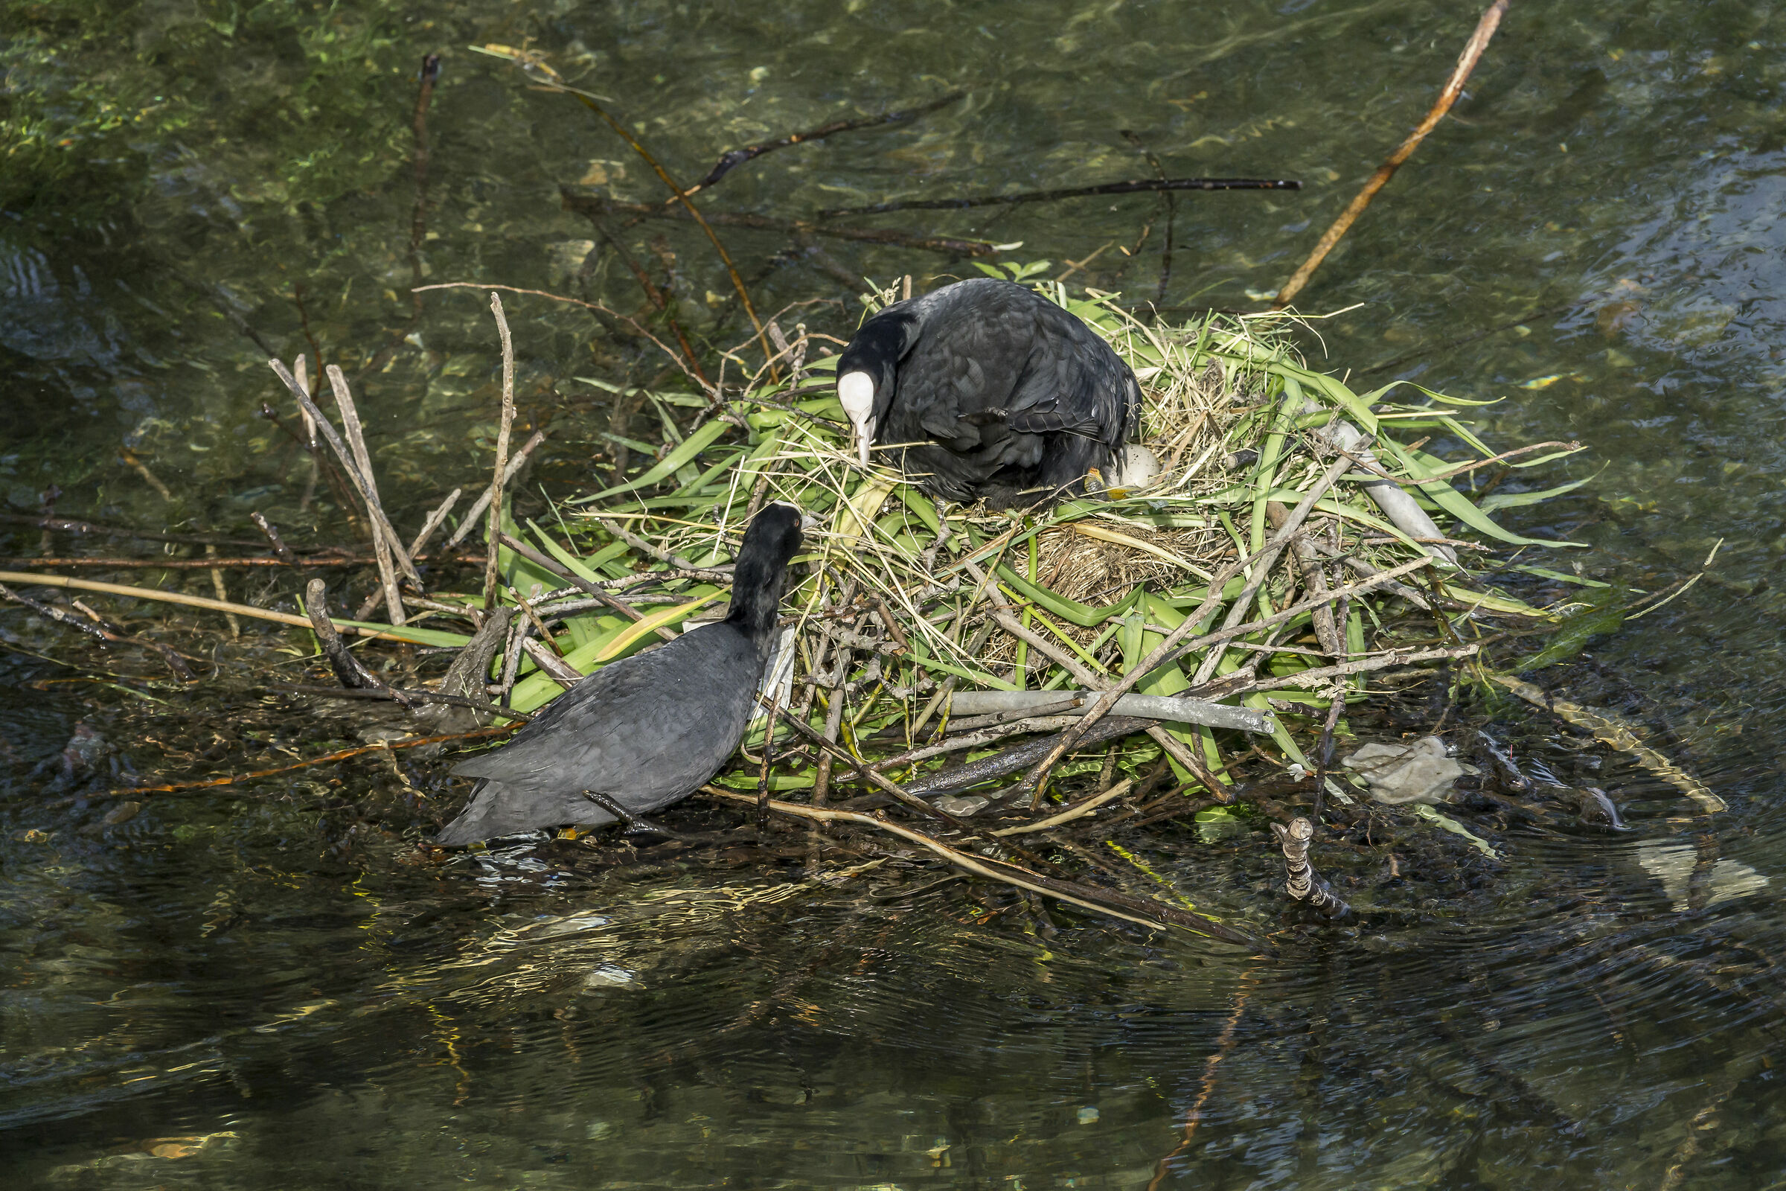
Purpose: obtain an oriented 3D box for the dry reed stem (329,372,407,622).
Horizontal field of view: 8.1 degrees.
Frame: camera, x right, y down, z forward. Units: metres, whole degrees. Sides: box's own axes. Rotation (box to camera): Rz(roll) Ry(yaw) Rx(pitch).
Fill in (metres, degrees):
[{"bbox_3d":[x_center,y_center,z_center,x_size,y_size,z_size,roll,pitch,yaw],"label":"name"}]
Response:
[{"bbox_3d":[-0.375,-0.070,9.003,0.014,0.208,0.011,-11,25,5],"label":"dry reed stem"}]

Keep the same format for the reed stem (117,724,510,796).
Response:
[{"bbox_3d":[-0.405,0.116,8.855,0.293,0.012,0.014,-9,26,-14],"label":"reed stem"}]

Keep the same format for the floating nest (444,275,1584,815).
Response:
[{"bbox_3d":[0.086,-0.051,9.000,0.800,0.190,0.640,0,25,0],"label":"floating nest"}]

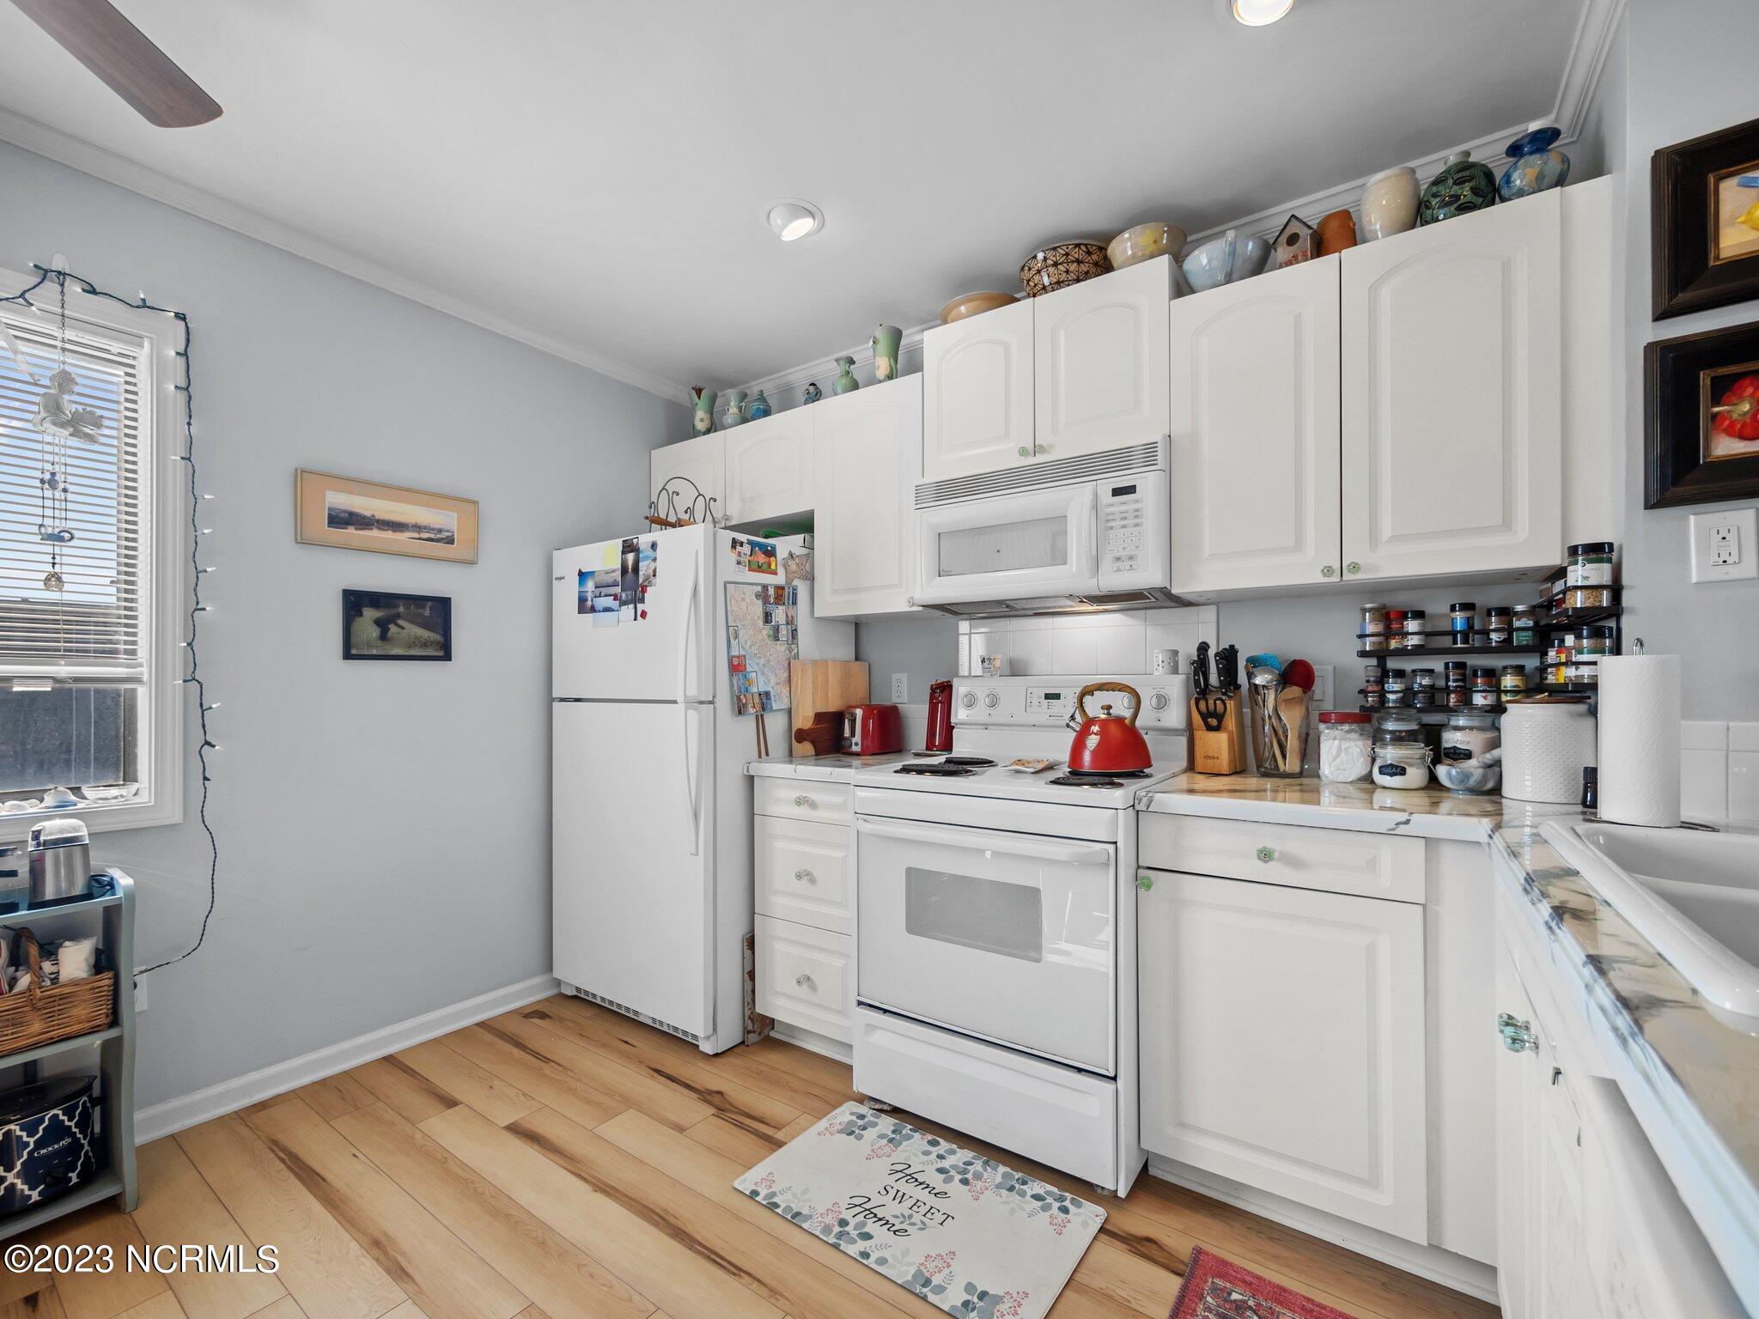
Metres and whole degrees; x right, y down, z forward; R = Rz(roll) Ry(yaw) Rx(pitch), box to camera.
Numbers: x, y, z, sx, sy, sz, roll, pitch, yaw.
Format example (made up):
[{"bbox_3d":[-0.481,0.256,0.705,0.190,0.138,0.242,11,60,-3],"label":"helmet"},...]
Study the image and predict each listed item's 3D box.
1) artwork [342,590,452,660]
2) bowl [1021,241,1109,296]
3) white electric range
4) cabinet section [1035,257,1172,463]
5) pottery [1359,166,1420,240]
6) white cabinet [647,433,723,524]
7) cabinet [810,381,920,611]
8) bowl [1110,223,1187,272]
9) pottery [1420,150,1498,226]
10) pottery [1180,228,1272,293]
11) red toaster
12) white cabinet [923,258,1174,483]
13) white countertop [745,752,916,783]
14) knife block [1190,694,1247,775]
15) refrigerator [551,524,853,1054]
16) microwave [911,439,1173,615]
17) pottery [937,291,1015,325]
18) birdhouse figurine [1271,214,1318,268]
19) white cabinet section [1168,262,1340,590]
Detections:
[{"bbox_3d":[-1.558,-0.104,2.321,0.020,0.218,0.317,-1,-2,34],"label":"artwork"},{"bbox_3d":[0.590,-1.160,2.248,0.282,0.148,0.282,0,-2,0],"label":"bowl"},{"bbox_3d":[0.420,0.639,2.093,0.759,1.190,0.675,-1,-2,34],"label":"white electric range"},{"bbox_3d":[0.725,-0.867,2.191,0.381,0.462,0.335,-1,-2,34],"label":"cabinet section"},{"bbox_3d":[1.217,-1.053,1.699,0.120,0.197,0.120,-1,-2,34],"label":"pottery"},{"bbox_3d":[-0.719,-0.724,3.130,0.456,0.392,0.329,-1,-2,34],"label":"white cabinet"},{"bbox_3d":[0.048,-0.538,2.565,0.455,0.772,0.327,-1,-2,34],"label":"cabinet"},{"bbox_3d":[0.762,-1.127,2.031,0.213,0.110,0.213,-1,-2,34],"label":"bowl"},{"bbox_3d":[1.370,-1.093,1.681,0.146,0.222,0.146,-1,-2,34],"label":"pottery"},{"bbox_3d":[0.929,-1.015,1.913,0.223,0.135,0.223,-1,-2,34],"label":"pottery"},{"bbox_3d":[-0.026,0.254,2.613,0.145,0.180,0.200,-1,-2,39],"label":"red toaster"},{"bbox_3d":[0.547,-0.828,2.230,0.762,0.474,0.327,-1,-2,34],"label":"white cabinet"},{"bbox_3d":[-0.064,0.362,2.478,0.455,0.043,0.630,-1,-2,34],"label":"white countertop"},{"bbox_3d":[0.943,0.197,1.974,0.112,0.226,0.135,-1,-2,34],"label":"knife block"},{"bbox_3d":[-0.658,0.422,2.744,0.812,1.665,0.815,-1,-2,34],"label":"refrigerator"},{"bbox_3d":[0.530,-0.368,2.189,0.758,0.415,0.395,-1,-2,34],"label":"microwave"},{"bbox_3d":[0.359,-1.123,2.404,0.300,0.083,0.300,0,-2,0],"label":"pottery"},{"bbox_3d":[1.053,-1.026,1.792,0.096,0.155,0.072,-1,-2,43],"label":"birdhouse figurine"},{"bbox_3d":[1.046,-0.587,1.963,0.384,0.765,0.335,-1,-2,34],"label":"white cabinet section"}]

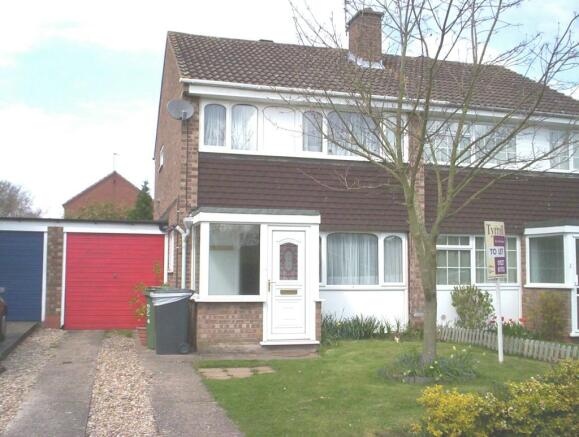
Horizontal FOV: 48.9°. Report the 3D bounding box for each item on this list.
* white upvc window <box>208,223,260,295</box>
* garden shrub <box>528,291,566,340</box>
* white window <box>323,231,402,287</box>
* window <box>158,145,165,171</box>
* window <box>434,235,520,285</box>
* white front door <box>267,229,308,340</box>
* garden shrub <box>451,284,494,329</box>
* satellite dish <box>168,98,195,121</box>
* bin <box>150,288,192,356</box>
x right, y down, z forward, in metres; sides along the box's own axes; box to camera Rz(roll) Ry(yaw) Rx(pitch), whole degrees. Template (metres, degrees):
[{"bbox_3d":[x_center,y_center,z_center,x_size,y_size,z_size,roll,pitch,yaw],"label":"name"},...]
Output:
[{"bbox_3d":[-0.951,0.705,10.914,0.944,1.251,0.100,2,-5,-16],"label":"white upvc window"},{"bbox_3d":[5.188,1.981,12.826,0.831,1.017,0.700,2,-5,-16],"label":"garden shrub"},{"bbox_3d":[1.368,0.830,12.834,2.100,1.111,0.100,2,-5,-16],"label":"white window"},{"bbox_3d":[-3.140,-1.493,15.750,0.100,0.550,1.000,2,-5,-16],"label":"window"},{"bbox_3d":[3.947,0.894,13.573,2.242,1.122,0.100,2,-5,-16],"label":"window"},{"bbox_3d":[-0.032,1.142,11.146,0.788,1.984,0.100,2,-5,-16],"label":"white front door"},{"bbox_3d":[3.678,1.807,12.769,0.910,0.944,0.800,2,-5,-16],"label":"garden shrub"},{"bbox_3d":[-1.959,-1.959,11.450,0.470,0.400,0.300,2,-5,-21],"label":"satellite dish"},{"bbox_3d":[-1.986,1.714,10.737,0.710,1.080,0.580,2,-5,-16],"label":"bin"}]

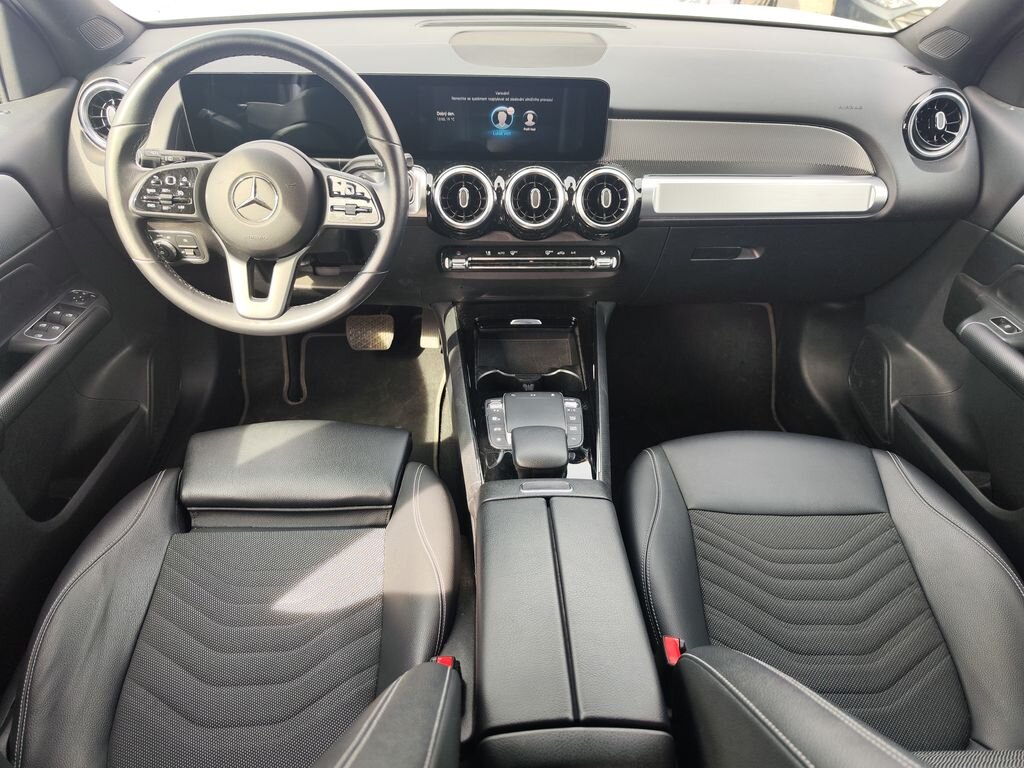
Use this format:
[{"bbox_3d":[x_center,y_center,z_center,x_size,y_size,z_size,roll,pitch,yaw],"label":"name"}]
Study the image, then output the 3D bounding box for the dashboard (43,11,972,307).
[{"bbox_3d":[0.030,-0.408,1.255,1.400,0.410,0.480,-1,36,-3],"label":"dashboard"}]

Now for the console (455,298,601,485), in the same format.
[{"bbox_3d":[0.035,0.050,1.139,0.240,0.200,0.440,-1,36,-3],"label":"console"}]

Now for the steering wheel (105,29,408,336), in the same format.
[{"bbox_3d":[-0.322,-0.253,0.885,0.375,0.372,0.100,-1,11,-3],"label":"steering wheel"}]

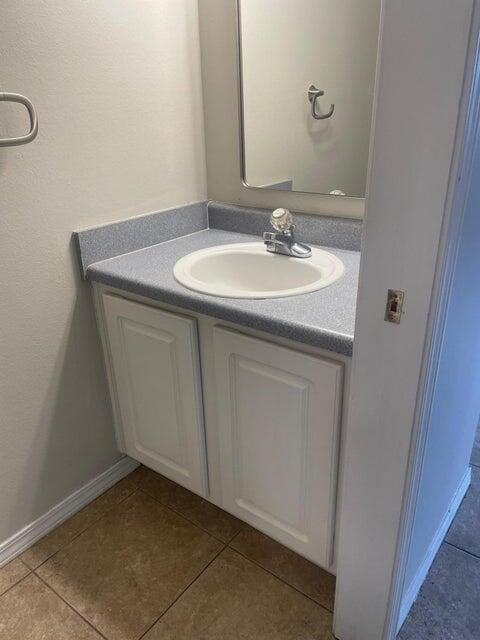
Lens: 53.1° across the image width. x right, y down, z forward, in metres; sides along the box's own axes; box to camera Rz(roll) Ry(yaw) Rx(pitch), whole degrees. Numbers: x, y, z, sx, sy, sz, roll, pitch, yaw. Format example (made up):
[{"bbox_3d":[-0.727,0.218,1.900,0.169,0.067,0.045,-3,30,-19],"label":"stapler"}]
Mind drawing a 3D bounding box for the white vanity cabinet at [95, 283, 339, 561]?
[{"bbox_3d":[0.079,0.197,1.527,0.857,0.694,0.550,15,29,34],"label":"white vanity cabinet"}]

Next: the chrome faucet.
[{"bbox_3d":[0.110,-0.246,1.382,0.154,0.132,0.157,15,29,34],"label":"chrome faucet"}]

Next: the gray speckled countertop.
[{"bbox_3d":[0.060,-0.133,1.360,0.858,0.040,0.572,15,29,34],"label":"gray speckled countertop"}]

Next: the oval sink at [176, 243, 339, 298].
[{"bbox_3d":[0.054,-0.083,1.368,0.486,0.162,0.480,15,29,34],"label":"oval sink"}]

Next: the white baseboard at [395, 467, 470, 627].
[{"bbox_3d":[0.578,0.628,1.397,0.014,0.081,0.644,16,29,35],"label":"white baseboard"}]

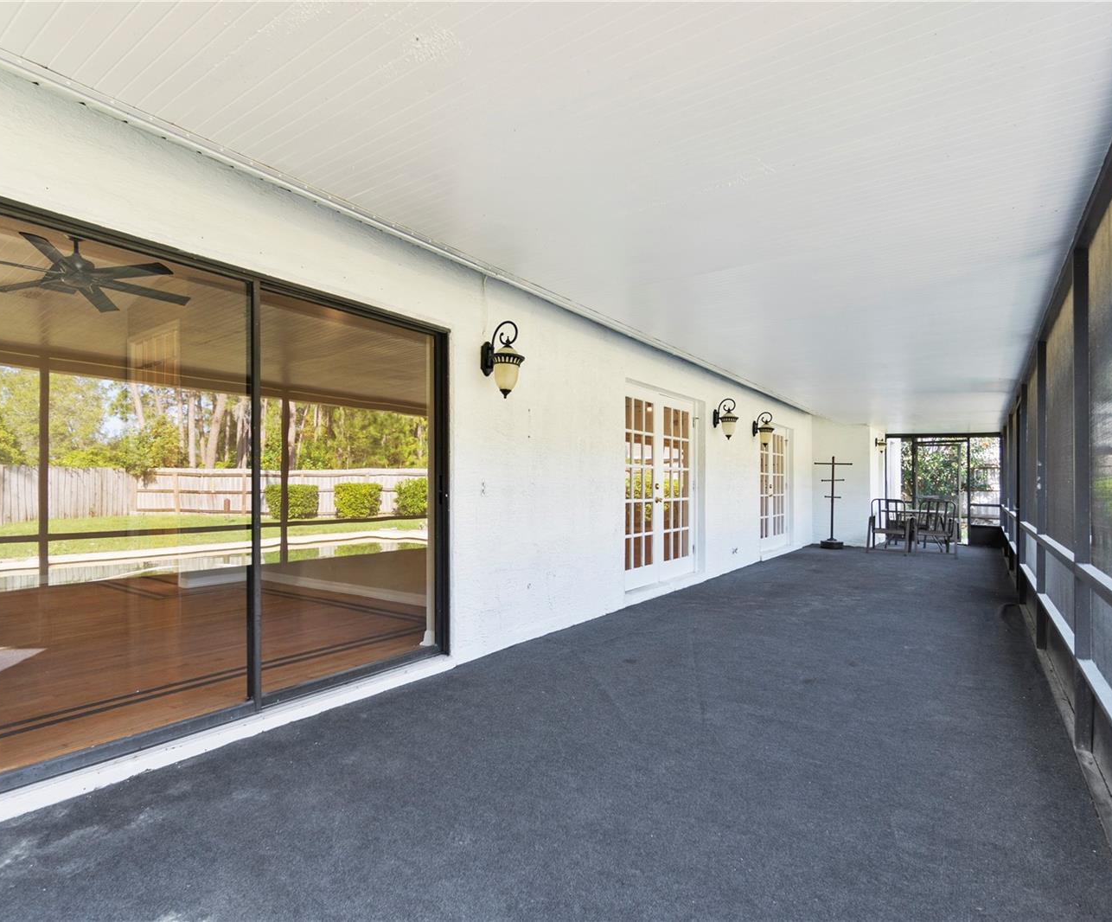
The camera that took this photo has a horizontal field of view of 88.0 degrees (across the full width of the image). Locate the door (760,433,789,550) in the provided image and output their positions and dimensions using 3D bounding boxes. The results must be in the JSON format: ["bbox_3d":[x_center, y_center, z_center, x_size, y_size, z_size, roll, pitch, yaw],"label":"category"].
[{"bbox_3d":[3.571,0.443,9.534,0.080,2.040,1.820,-1,-2,37],"label":"door"}]

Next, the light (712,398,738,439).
[{"bbox_3d":[2.121,-0.513,7.152,0.305,0.510,0.240,-1,-2,37],"label":"light"}]

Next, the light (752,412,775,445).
[{"bbox_3d":[3.062,-0.451,8.420,0.305,0.510,0.240,-1,-2,37],"label":"light"}]

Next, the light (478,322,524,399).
[{"bbox_3d":[-0.349,-0.666,3.821,0.305,0.510,0.240,-1,-2,37],"label":"light"}]

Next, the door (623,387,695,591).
[{"bbox_3d":[1.141,0.300,6.272,0.080,2.040,1.820,-1,-2,37],"label":"door"}]

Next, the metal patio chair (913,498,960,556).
[{"bbox_3d":[6.434,1.111,9.726,0.600,0.920,0.700,-1,-2,36],"label":"metal patio chair"}]

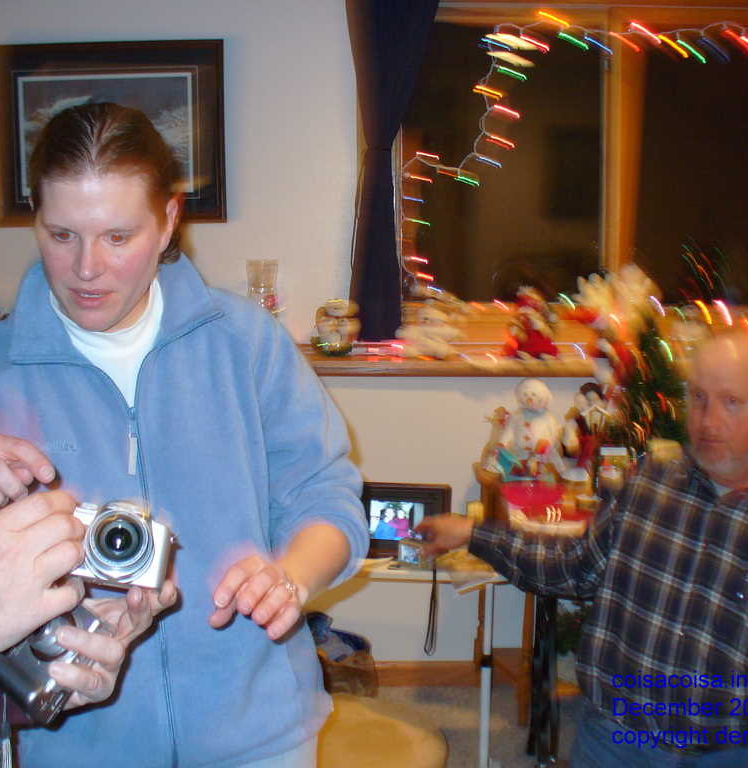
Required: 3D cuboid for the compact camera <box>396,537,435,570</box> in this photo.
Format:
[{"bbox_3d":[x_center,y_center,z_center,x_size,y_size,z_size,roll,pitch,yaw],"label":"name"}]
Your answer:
[{"bbox_3d":[0.094,0.373,2.400,0.090,0.058,0.027,9,11,17],"label":"compact camera"}]

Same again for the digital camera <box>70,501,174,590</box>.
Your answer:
[{"bbox_3d":[-0.229,0.145,0.980,0.097,0.068,0.055,10,-18,-5],"label":"digital camera"}]

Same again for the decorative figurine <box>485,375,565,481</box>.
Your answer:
[{"bbox_3d":[0.432,0.133,3.141,0.220,0.295,0.180,2,9,10],"label":"decorative figurine"}]

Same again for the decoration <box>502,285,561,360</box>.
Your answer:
[{"bbox_3d":[0.482,-0.190,3.373,0.175,0.225,0.145,2,9,15],"label":"decoration"}]

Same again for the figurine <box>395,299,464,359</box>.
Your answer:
[{"bbox_3d":[0.171,-0.171,3.365,0.200,0.175,0.140,2,9,15],"label":"figurine"}]

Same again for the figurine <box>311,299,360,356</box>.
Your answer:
[{"bbox_3d":[-0.118,-0.173,3.345,0.145,0.170,0.120,1,9,5],"label":"figurine"}]

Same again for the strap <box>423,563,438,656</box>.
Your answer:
[{"bbox_3d":[0.124,0.494,2.400,0.034,0.205,0.016,0,9,0],"label":"strap"}]

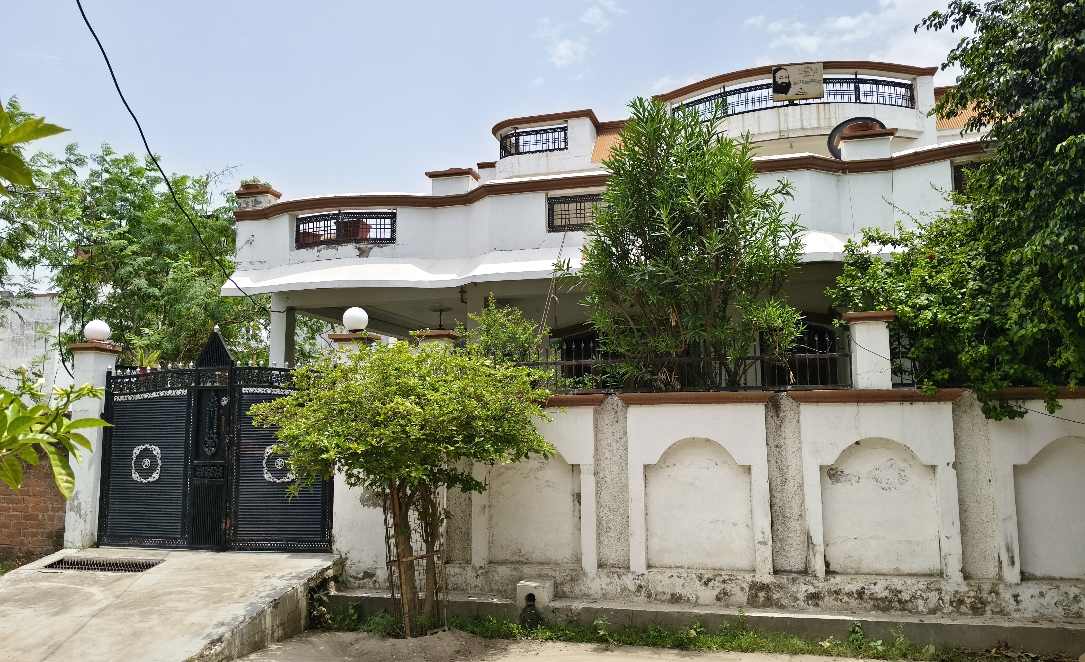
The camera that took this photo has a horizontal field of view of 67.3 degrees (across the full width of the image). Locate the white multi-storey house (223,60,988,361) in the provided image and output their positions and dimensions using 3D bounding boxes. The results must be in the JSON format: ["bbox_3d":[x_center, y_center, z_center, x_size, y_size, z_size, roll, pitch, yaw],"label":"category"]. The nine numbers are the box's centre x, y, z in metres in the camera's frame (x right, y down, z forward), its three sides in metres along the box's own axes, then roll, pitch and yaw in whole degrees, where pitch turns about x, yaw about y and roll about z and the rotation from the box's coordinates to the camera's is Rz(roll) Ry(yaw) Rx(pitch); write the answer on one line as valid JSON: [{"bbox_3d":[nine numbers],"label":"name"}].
[{"bbox_3d":[1.642,-0.862,17.074,12.748,7.547,9.100,-2,-6,12],"label":"white multi-storey house"}]

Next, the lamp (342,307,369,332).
[{"bbox_3d":[-1.795,-0.108,7.836,0.240,0.240,0.240,-2,-6,12],"label":"lamp"}]

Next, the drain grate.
[{"bbox_3d":[-4.032,2.160,7.490,1.088,0.040,0.318,-2,3,12],"label":"drain grate"}]

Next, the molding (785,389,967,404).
[{"bbox_3d":[2.699,0.537,6.664,1.331,0.105,0.150,-2,-6,12],"label":"molding"}]

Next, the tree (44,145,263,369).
[{"bbox_3d":[-7.372,-0.454,15.663,4.396,6.409,4.000,-2,-6,12],"label":"tree"}]

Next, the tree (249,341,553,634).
[{"bbox_3d":[-1.172,1.290,6.837,2.456,2.367,2.100,-2,-6,12],"label":"tree"}]

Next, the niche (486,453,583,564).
[{"bbox_3d":[-0.060,1.509,7.218,0.834,1.100,0.110,-2,-6,12],"label":"niche"}]

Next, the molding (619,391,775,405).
[{"bbox_3d":[1.309,0.576,6.965,1.297,0.110,0.150,-2,-6,12],"label":"molding"}]

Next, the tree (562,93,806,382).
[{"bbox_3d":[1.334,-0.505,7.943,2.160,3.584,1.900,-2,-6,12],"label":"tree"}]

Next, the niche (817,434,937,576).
[{"bbox_3d":[2.735,1.417,6.614,0.895,1.100,0.110,-2,-6,12],"label":"niche"}]

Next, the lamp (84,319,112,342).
[{"bbox_3d":[-4.621,-0.004,8.466,0.240,0.240,0.240,-2,-6,12],"label":"lamp"}]

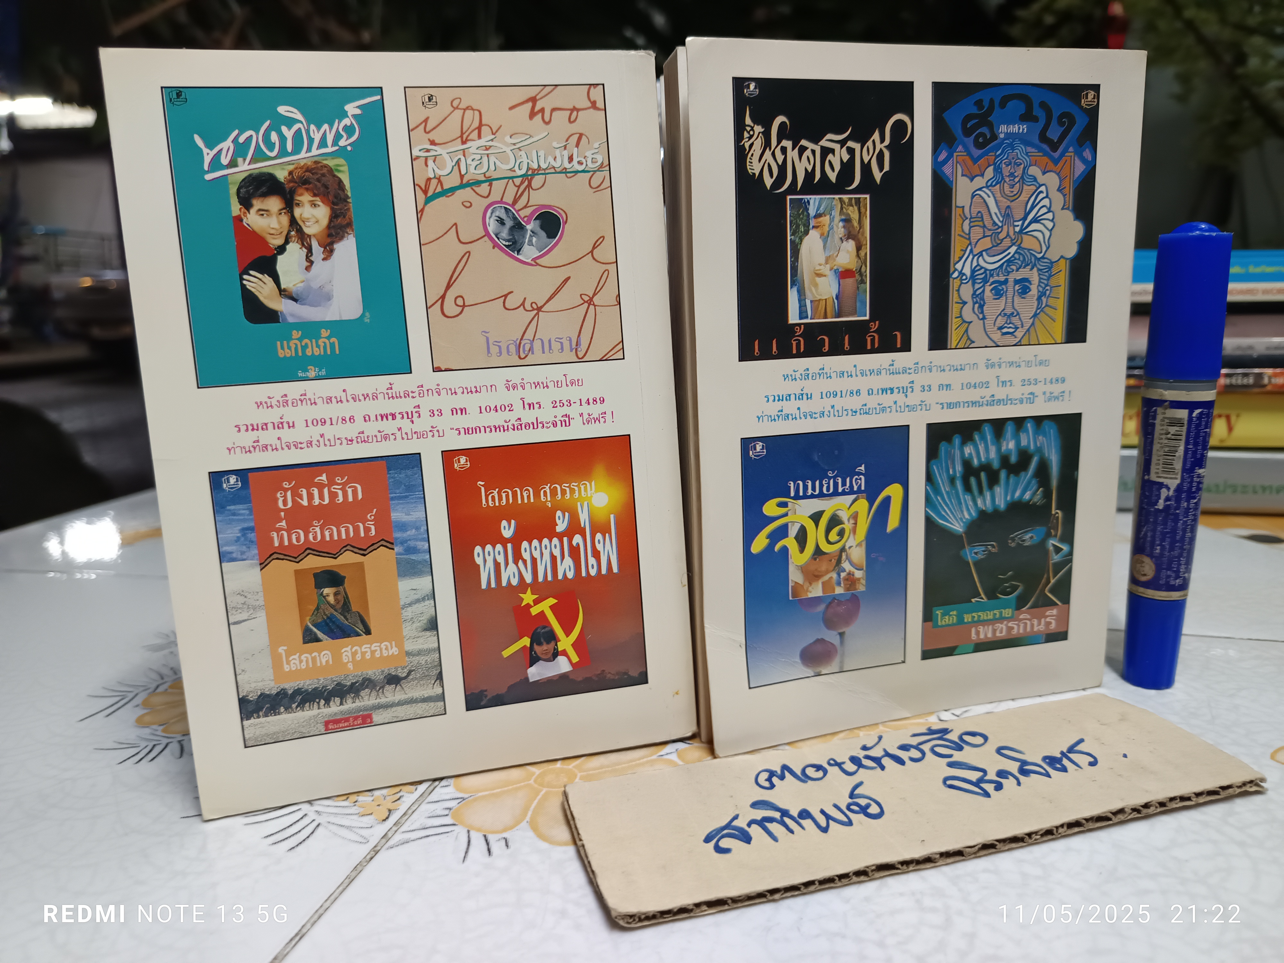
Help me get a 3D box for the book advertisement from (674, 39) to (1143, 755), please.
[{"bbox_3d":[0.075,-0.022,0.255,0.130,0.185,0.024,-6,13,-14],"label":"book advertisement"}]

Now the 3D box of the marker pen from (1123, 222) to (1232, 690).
[{"bbox_3d":[0.158,-0.005,0.266,0.018,0.140,0.018,6,15,31],"label":"marker pen"}]

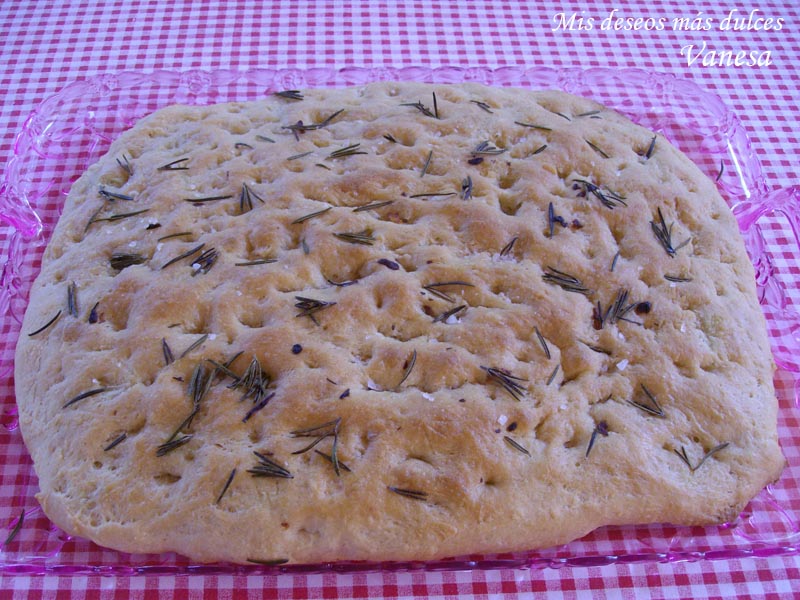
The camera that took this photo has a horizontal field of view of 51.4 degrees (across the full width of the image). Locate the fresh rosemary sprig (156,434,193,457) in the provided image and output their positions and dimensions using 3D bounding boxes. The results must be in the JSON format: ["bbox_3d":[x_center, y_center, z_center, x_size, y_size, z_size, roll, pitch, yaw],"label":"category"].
[{"bbox_3d":[-0.108,0.069,0.399,0.017,0.004,0.005,-20,57,-14],"label":"fresh rosemary sprig"}]

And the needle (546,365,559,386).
[{"bbox_3d":[0.065,0.032,0.352,0.002,0.002,0.013,25,57,17],"label":"needle"}]

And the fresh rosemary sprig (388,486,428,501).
[{"bbox_3d":[0.003,0.072,0.311,0.016,0.003,0.003,13,54,7],"label":"fresh rosemary sprig"}]

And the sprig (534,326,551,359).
[{"bbox_3d":[0.066,0.020,0.387,0.003,0.003,0.019,-13,55,-11],"label":"sprig"}]

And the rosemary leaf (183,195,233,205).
[{"bbox_3d":[-0.090,-0.047,0.390,0.023,0.003,0.003,-5,54,-6],"label":"rosemary leaf"}]

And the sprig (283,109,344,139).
[{"bbox_3d":[-0.047,-0.097,0.446,0.014,0.006,0.035,37,61,23],"label":"sprig"}]

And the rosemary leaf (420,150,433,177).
[{"bbox_3d":[0.017,-0.084,0.515,0.003,0.003,0.025,13,54,9],"label":"rosemary leaf"}]

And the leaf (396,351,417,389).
[{"bbox_3d":[0.004,0.029,0.352,0.004,0.003,0.020,20,56,13],"label":"leaf"}]

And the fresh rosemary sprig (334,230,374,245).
[{"bbox_3d":[-0.023,-0.033,0.426,0.022,0.004,0.006,17,54,11],"label":"fresh rosemary sprig"}]

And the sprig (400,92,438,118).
[{"bbox_3d":[0.013,-0.128,0.545,0.025,0.006,0.026,2,54,0],"label":"sprig"}]

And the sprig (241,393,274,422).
[{"bbox_3d":[-0.055,0.042,0.325,0.002,0.003,0.017,34,59,21],"label":"sprig"}]

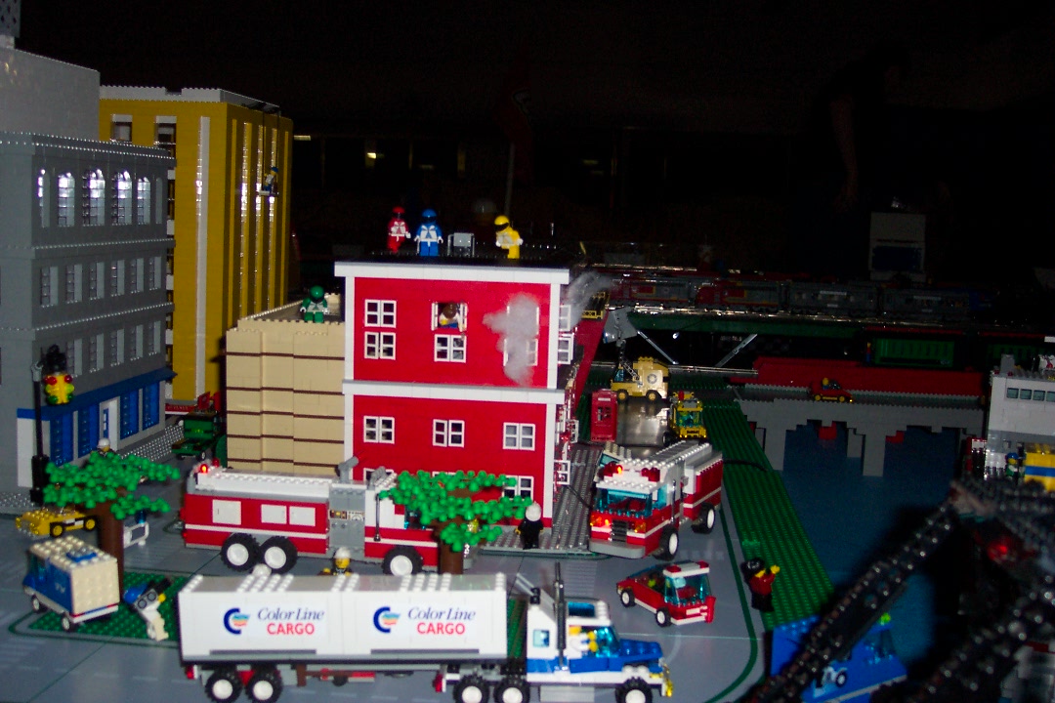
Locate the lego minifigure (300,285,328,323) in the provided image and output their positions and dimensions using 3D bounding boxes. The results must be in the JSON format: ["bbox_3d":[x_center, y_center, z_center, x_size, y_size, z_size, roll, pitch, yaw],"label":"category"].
[{"bbox_3d":[-0.210,-0.043,1.098,0.026,0.042,0.016,1,7,-7],"label":"lego minifigure"}]

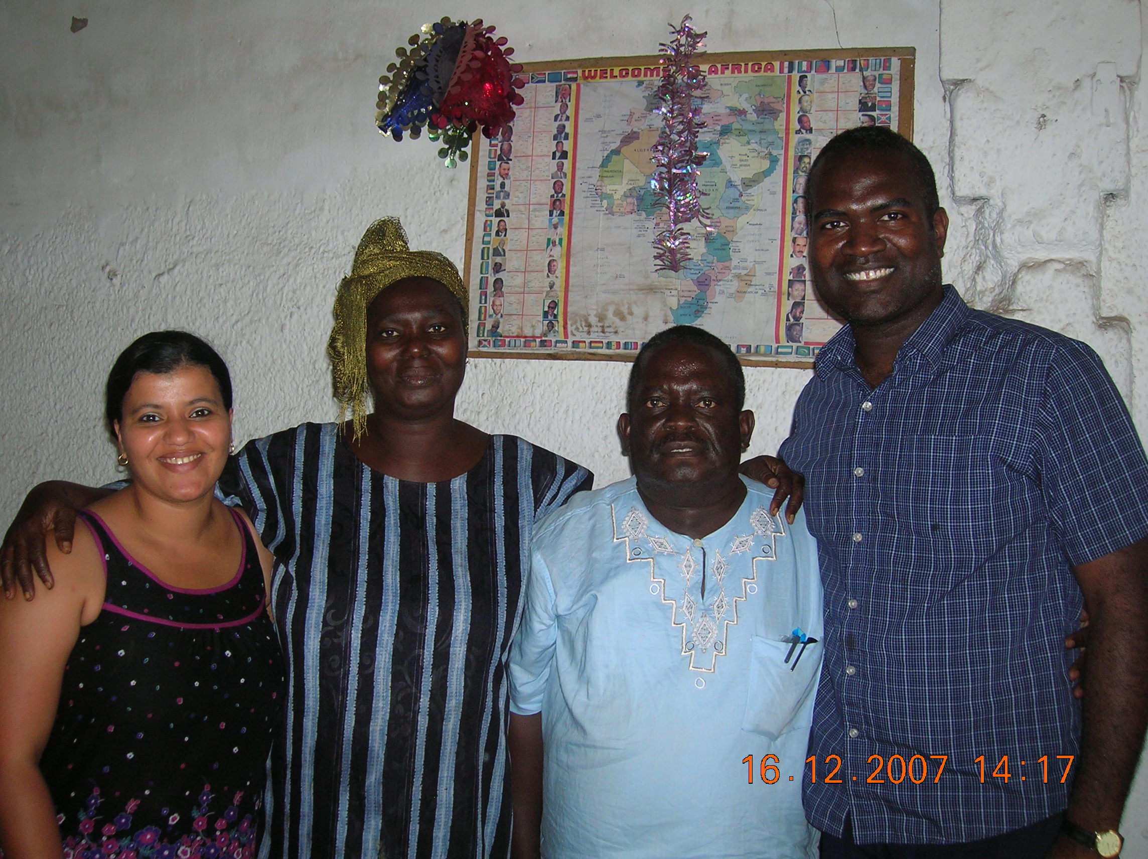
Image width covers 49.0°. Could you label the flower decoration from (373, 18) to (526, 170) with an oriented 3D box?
[{"bbox_3d":[-0.200,-0.544,2.030,0.240,0.230,0.220,1,-6,15],"label":"flower decoration"}]

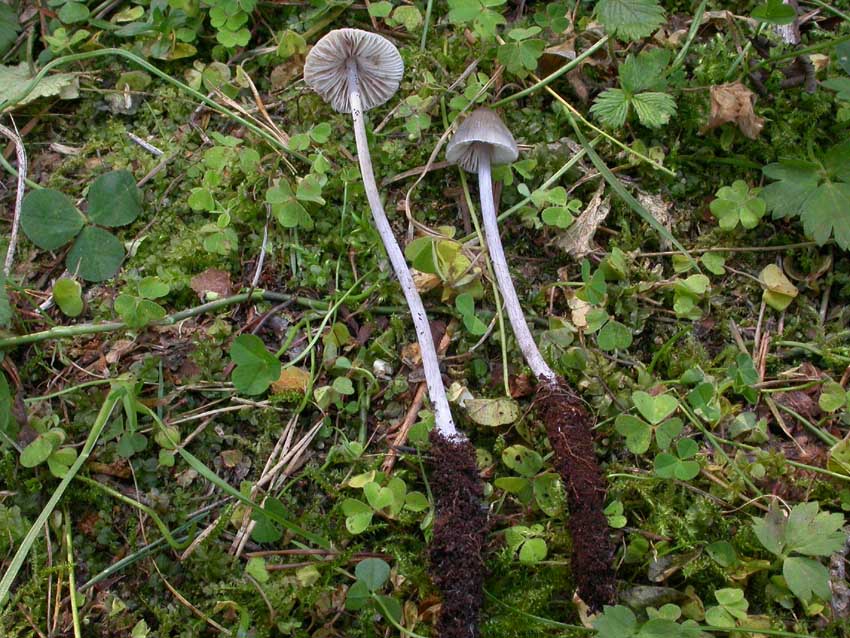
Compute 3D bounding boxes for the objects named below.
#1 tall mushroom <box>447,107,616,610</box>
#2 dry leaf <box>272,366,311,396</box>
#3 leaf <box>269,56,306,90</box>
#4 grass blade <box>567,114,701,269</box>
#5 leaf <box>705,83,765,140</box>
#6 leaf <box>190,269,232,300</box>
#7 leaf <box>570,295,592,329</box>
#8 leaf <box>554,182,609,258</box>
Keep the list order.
[{"bbox_3d":[0.034,0.005,0.406,0.022,0.021,0.166,-12,64,-6],"label":"tall mushroom"},{"bbox_3d":[-0.040,0.019,0.408,0.011,0.006,0.010,3,63,2],"label":"dry leaf"},{"bbox_3d":[-0.045,-0.083,0.460,0.018,0.006,0.008,-33,68,-15],"label":"leaf"},{"bbox_3d":[0.063,-0.040,0.429,0.006,0.008,0.068,-30,67,-14],"label":"grass blade"},{"bbox_3d":[0.101,-0.068,0.449,0.020,0.012,0.022,6,63,3],"label":"leaf"},{"bbox_3d":[-0.065,-0.011,0.424,0.012,0.005,0.012,-27,66,-13],"label":"leaf"},{"bbox_3d":[0.048,-0.002,0.419,0.006,0.005,0.011,-11,64,-5],"label":"leaf"},{"bbox_3d":[0.050,-0.032,0.432,0.009,0.012,0.029,24,66,12],"label":"leaf"}]

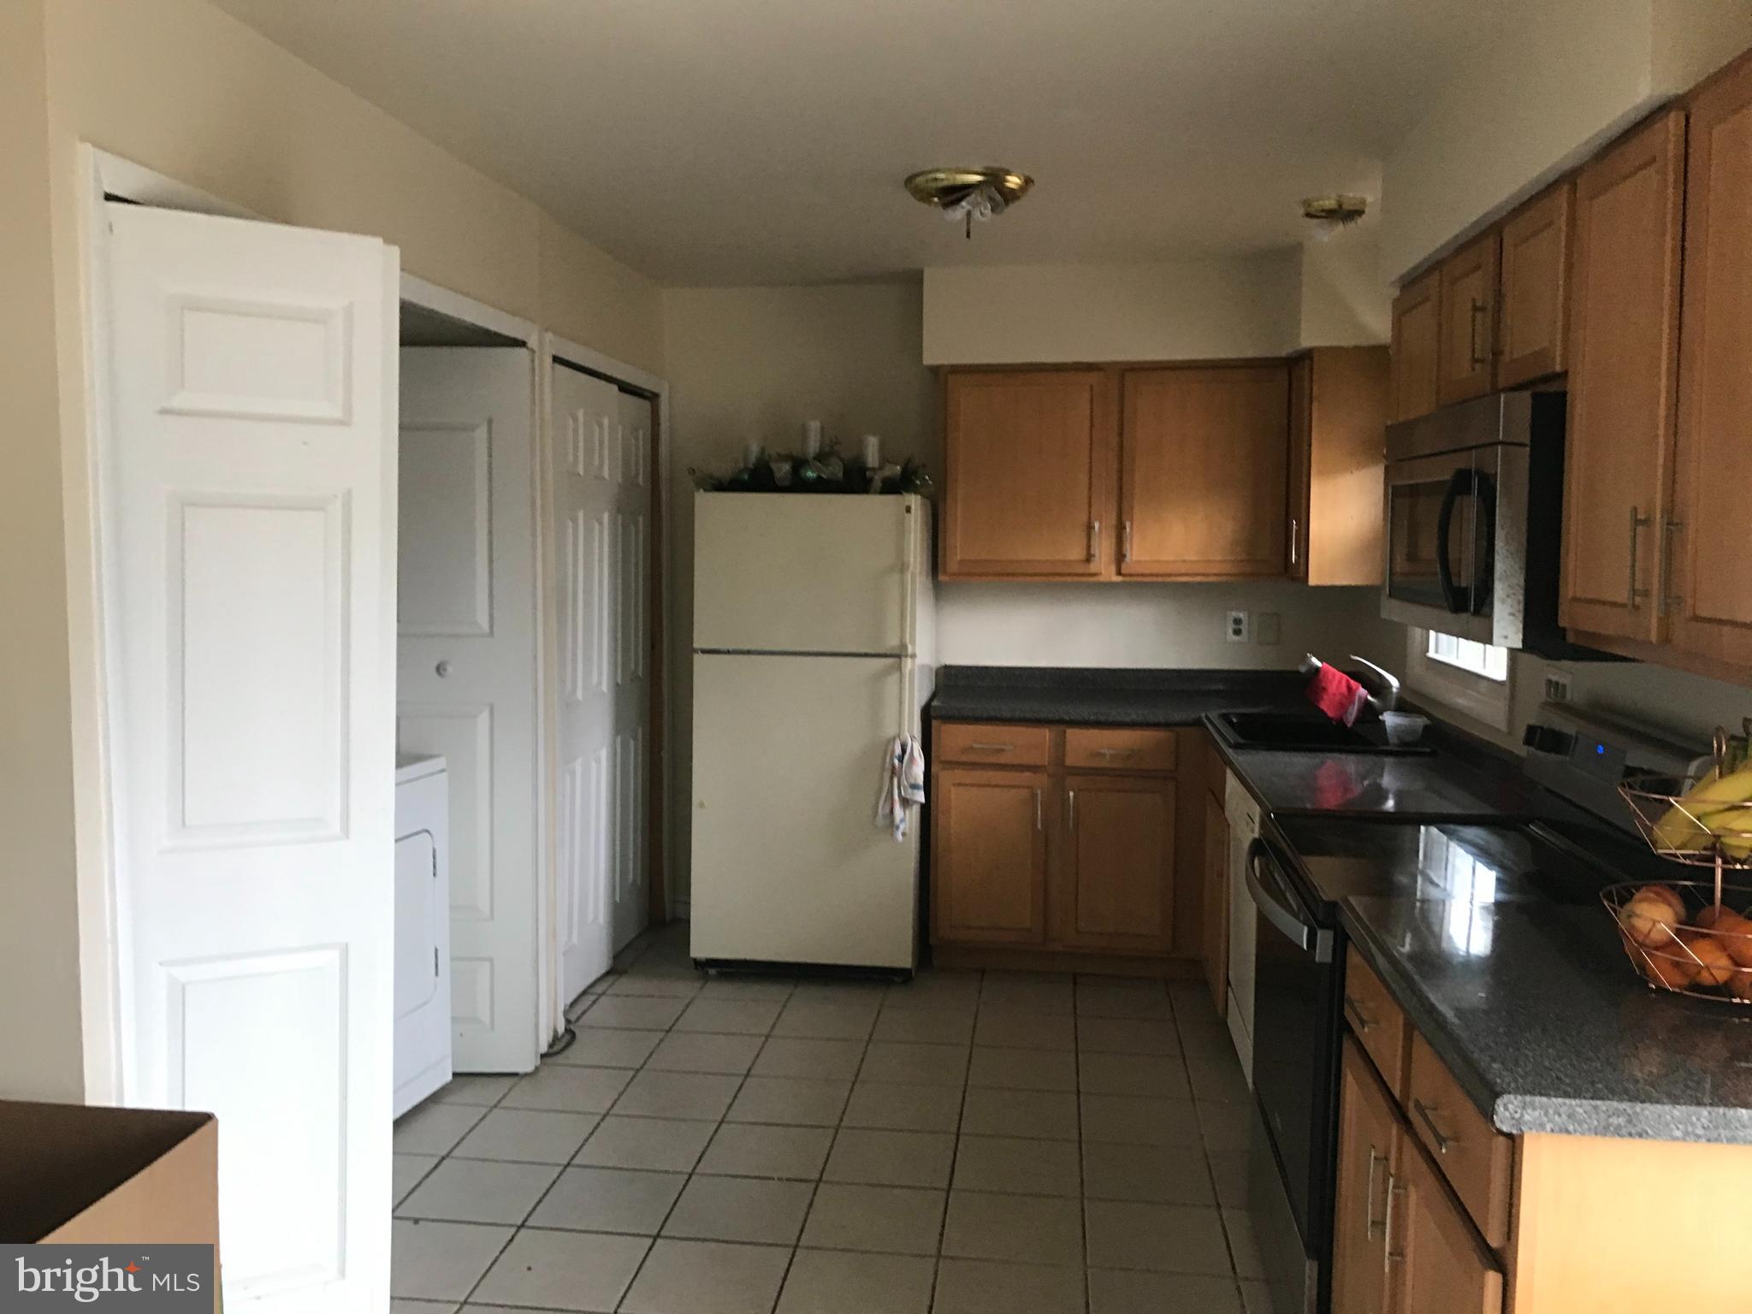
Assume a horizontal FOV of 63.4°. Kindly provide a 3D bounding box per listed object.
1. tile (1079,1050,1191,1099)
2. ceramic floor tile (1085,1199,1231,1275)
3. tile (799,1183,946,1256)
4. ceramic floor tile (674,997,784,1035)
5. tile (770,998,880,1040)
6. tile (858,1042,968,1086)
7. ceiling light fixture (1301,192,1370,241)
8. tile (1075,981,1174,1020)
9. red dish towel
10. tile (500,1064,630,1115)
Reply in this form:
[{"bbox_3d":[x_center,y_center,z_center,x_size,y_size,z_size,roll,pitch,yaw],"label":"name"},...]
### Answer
[{"bbox_3d":[0.730,1.200,4.047,0.304,0.010,0.304,1,5,7],"label":"tile"},{"bbox_3d":[0.610,1.262,3.082,0.302,0.010,0.302,1,5,7],"label":"ceramic floor tile"},{"bbox_3d":[0.003,1.252,3.156,0.302,0.010,0.302,1,5,7],"label":"tile"},{"bbox_3d":[-0.463,1.148,4.502,0.304,0.010,0.304,1,5,7],"label":"ceramic floor tile"},{"bbox_3d":[-0.151,1.140,4.405,0.300,0.012,0.300,1,5,7],"label":"tile"},{"bbox_3d":[0.115,1.169,4.064,0.302,0.010,0.302,1,5,7],"label":"tile"},{"bbox_3d":[1.273,-1.210,3.953,0.185,0.095,0.185,1,5,7],"label":"ceiling light fixture"},{"bbox_3d":[0.798,1.128,4.596,0.300,0.012,0.300,1,5,7],"label":"tile"},{"bbox_3d":[1.394,0.120,4.264,0.180,0.195,0.090,1,5,7],"label":"red dish towel"},{"bbox_3d":[-0.832,1.177,3.856,0.300,0.012,0.300,1,5,7],"label":"tile"}]

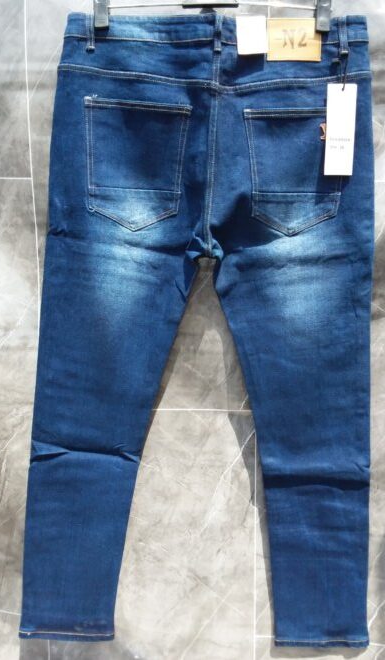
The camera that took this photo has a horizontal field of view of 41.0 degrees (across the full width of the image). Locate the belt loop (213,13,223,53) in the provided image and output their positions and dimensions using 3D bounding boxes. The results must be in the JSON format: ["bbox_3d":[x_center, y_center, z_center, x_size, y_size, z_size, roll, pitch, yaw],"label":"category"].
[{"bbox_3d":[0.038,-0.436,0.755,0.014,0.055,0.008,0,8,0],"label":"belt loop"}]

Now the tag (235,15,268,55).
[{"bbox_3d":[0.086,-0.430,0.750,0.045,0.055,0.003,0,8,0],"label":"tag"}]

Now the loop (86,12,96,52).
[{"bbox_3d":[-0.151,-0.439,0.760,0.014,0.055,0.008,0,8,0],"label":"loop"}]

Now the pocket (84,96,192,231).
[{"bbox_3d":[-0.083,-0.252,0.780,0.160,0.193,0.015,0,8,0],"label":"pocket"}]

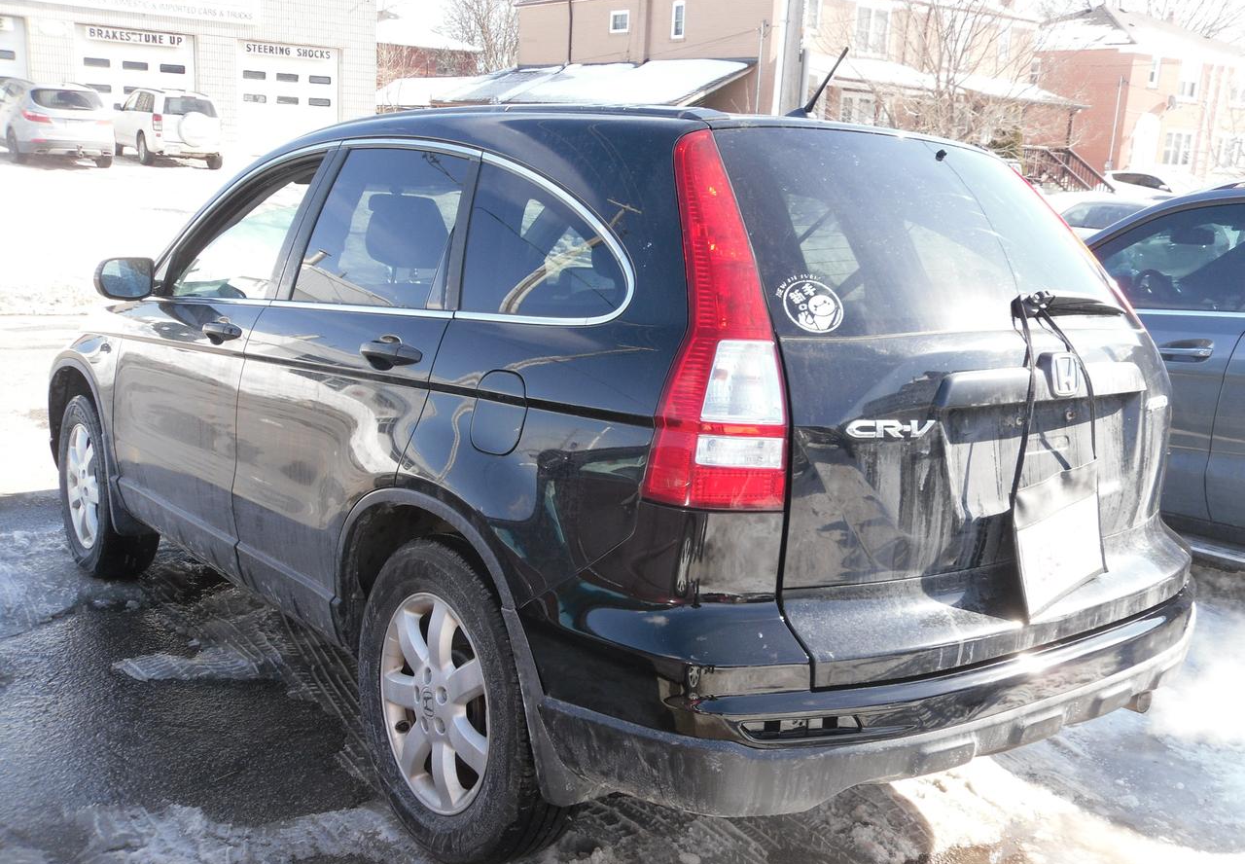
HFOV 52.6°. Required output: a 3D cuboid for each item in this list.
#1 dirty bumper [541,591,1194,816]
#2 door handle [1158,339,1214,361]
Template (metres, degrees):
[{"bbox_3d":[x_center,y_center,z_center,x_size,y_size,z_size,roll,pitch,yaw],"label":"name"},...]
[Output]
[{"bbox_3d":[0.707,0.414,2.691,1.800,0.370,0.540,-5,11,-38],"label":"dirty bumper"},{"bbox_3d":[1.934,-0.281,4.350,0.055,0.060,0.240,-4,11,-32],"label":"door handle"}]

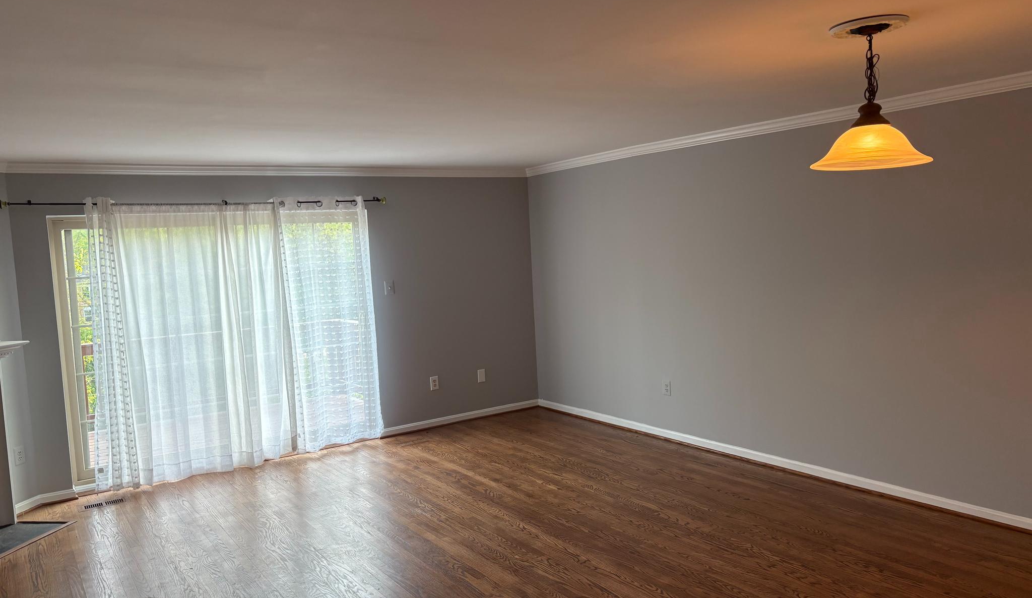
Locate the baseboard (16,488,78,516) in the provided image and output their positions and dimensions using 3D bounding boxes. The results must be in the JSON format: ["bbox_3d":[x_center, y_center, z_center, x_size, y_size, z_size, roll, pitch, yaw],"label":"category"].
[{"bbox_3d":[-3.379,1.445,5.561,0.117,0.075,0.418,-1,5,31],"label":"baseboard"}]

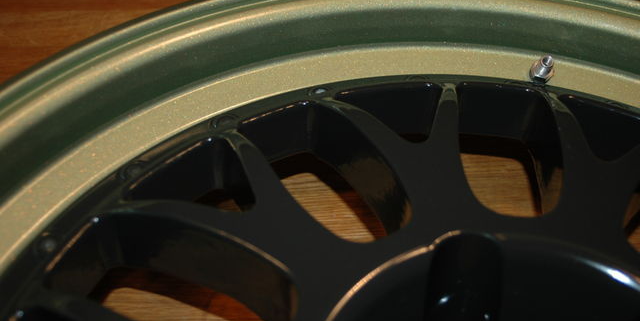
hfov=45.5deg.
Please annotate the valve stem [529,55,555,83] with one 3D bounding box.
[{"bbox_3d":[0.117,-0.049,0.399,0.012,0.014,0.012,10,60,6],"label":"valve stem"}]

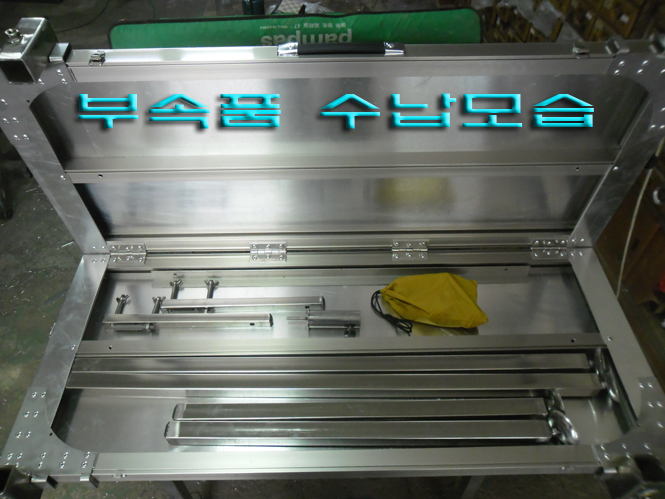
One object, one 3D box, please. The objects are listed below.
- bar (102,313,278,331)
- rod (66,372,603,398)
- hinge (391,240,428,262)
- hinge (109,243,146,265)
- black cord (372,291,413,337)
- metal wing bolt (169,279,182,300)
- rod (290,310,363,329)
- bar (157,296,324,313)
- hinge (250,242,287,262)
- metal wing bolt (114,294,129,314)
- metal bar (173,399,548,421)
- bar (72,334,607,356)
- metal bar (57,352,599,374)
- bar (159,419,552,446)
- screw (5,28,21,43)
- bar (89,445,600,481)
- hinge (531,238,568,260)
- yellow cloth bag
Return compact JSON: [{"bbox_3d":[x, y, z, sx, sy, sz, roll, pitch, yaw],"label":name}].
[{"bbox_3d":[-0.298,0.147,1.075,0.343,0.022,0.022,0,48,-1],"label":"bar"},{"bbox_3d":[-0.012,0.245,0.934,0.961,0.033,0.030,0,49,1],"label":"rod"},{"bbox_3d":[0.166,0.003,1.097,0.078,0.034,0.033,-1,49,0],"label":"hinge"},{"bbox_3d":[-0.448,0.010,1.121,0.080,0.034,0.034,-1,48,-1],"label":"hinge"},{"bbox_3d":[0.118,0.126,1.041,0.050,0.022,0.106,-26,53,-20],"label":"black cord"},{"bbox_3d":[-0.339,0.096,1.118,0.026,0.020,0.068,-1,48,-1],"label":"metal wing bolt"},{"bbox_3d":[-0.017,0.143,1.031,0.145,0.015,0.040,-1,49,0],"label":"rod"},{"bbox_3d":[-0.190,0.118,1.104,0.337,0.021,0.021,-1,48,-2],"label":"bar"},{"bbox_3d":[-0.140,0.007,1.127,0.080,0.034,0.034,-1,48,-1],"label":"hinge"},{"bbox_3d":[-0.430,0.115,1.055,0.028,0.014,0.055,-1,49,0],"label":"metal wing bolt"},{"bbox_3d":[0.050,0.295,0.936,0.662,0.033,0.032,-1,48,-1],"label":"metal bar"},{"bbox_3d":[0.018,0.186,0.983,1.016,0.034,0.035,-1,49,0],"label":"bar"},{"bbox_3d":[-0.002,0.226,0.998,0.980,0.033,0.033,0,48,-1],"label":"metal bar"},{"bbox_3d":[0.040,0.311,0.874,0.631,0.032,0.030,0,49,1],"label":"bar"},{"bbox_3d":[-0.480,-0.319,0.775,0.020,0.021,0.018,-1,49,0],"label":"screw"},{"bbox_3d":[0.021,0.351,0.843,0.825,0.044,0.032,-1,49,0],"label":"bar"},{"bbox_3d":[0.484,0.001,1.138,0.082,0.034,0.034,-1,48,-1],"label":"hinge"},{"bbox_3d":[0.218,0.105,1.101,0.215,0.046,0.110,5,48,4],"label":"yellow cloth bag"}]

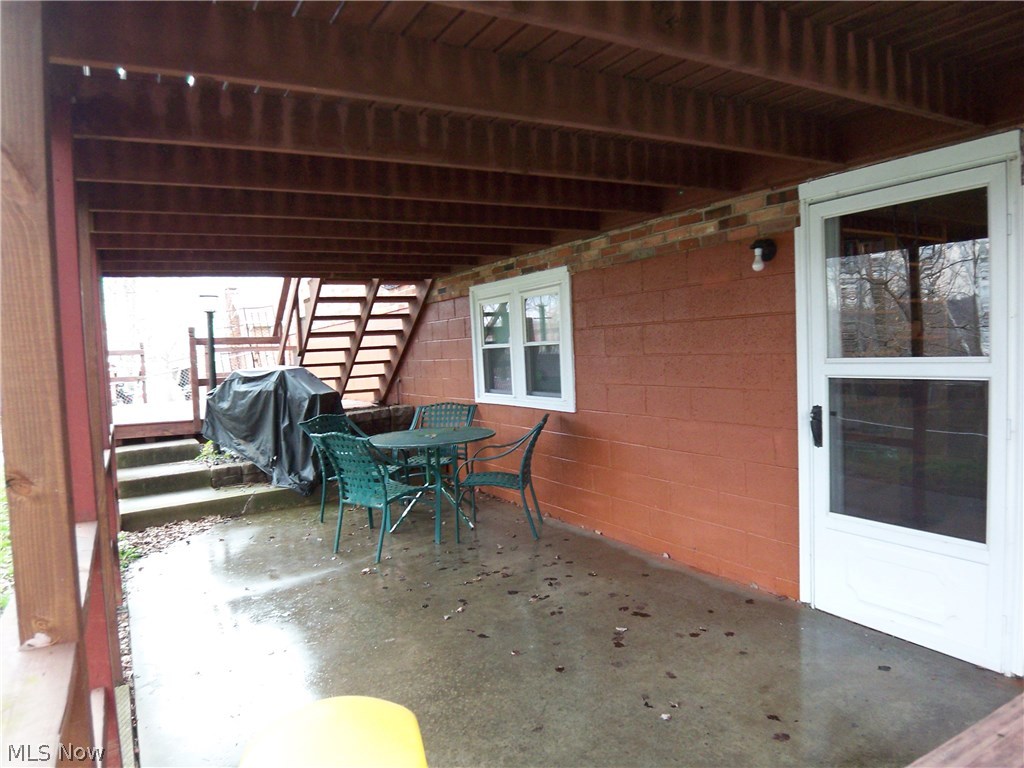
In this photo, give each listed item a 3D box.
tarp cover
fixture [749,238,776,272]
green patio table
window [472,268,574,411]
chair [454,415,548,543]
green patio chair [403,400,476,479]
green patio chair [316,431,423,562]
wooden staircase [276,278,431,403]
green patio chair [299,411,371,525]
[{"bbox_3d":[-2.481,0.468,7.171,1.380,1.240,0.520,-2,4,22],"label":"tarp cover"},{"bbox_3d":[1.303,-0.664,3.545,0.140,0.180,0.115,-5,4,-29],"label":"fixture"},{"bbox_3d":[-0.657,0.791,5.723,1.070,0.713,1.070,-3,3,0],"label":"green patio table"},{"bbox_3d":[0.047,-0.359,5.976,0.100,1.130,1.715,-5,4,-29],"label":"window"},{"bbox_3d":[-0.040,0.698,5.235,0.680,0.890,0.610,-3,3,6],"label":"chair"},{"bbox_3d":[-0.690,0.669,6.328,0.610,0.890,0.680,-2,3,15],"label":"green patio chair"},{"bbox_3d":[-0.975,0.763,4.951,0.610,0.890,0.680,-1,4,37],"label":"green patio chair"},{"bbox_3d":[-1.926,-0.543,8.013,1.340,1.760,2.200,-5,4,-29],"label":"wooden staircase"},{"bbox_3d":[-1.341,0.727,5.909,0.680,0.890,0.610,-1,4,25],"label":"green patio chair"}]

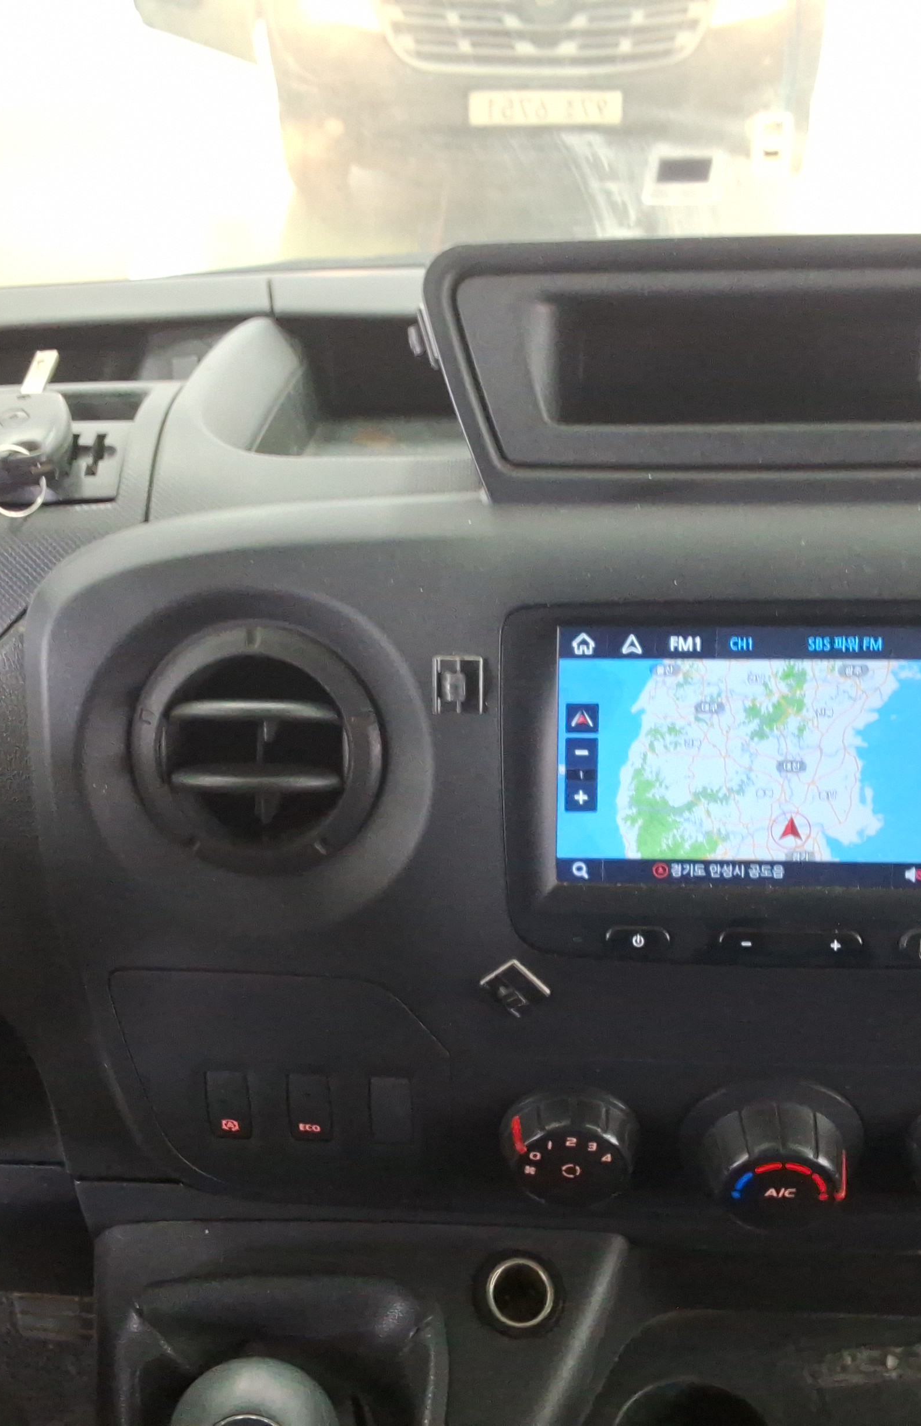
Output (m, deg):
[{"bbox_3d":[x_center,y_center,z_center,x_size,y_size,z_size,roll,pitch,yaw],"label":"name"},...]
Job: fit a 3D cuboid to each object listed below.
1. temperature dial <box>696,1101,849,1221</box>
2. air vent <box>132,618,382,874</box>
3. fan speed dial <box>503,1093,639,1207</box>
[{"bbox_3d":[0.107,0.153,0.525,0.049,0.049,0.023,1,26,3],"label":"temperature dial"},{"bbox_3d":[-0.066,0.010,0.519,0.083,0.083,0.035,1,8,3],"label":"air vent"},{"bbox_3d":[0.037,0.150,0.530,0.045,0.045,0.019,1,26,3],"label":"fan speed dial"}]

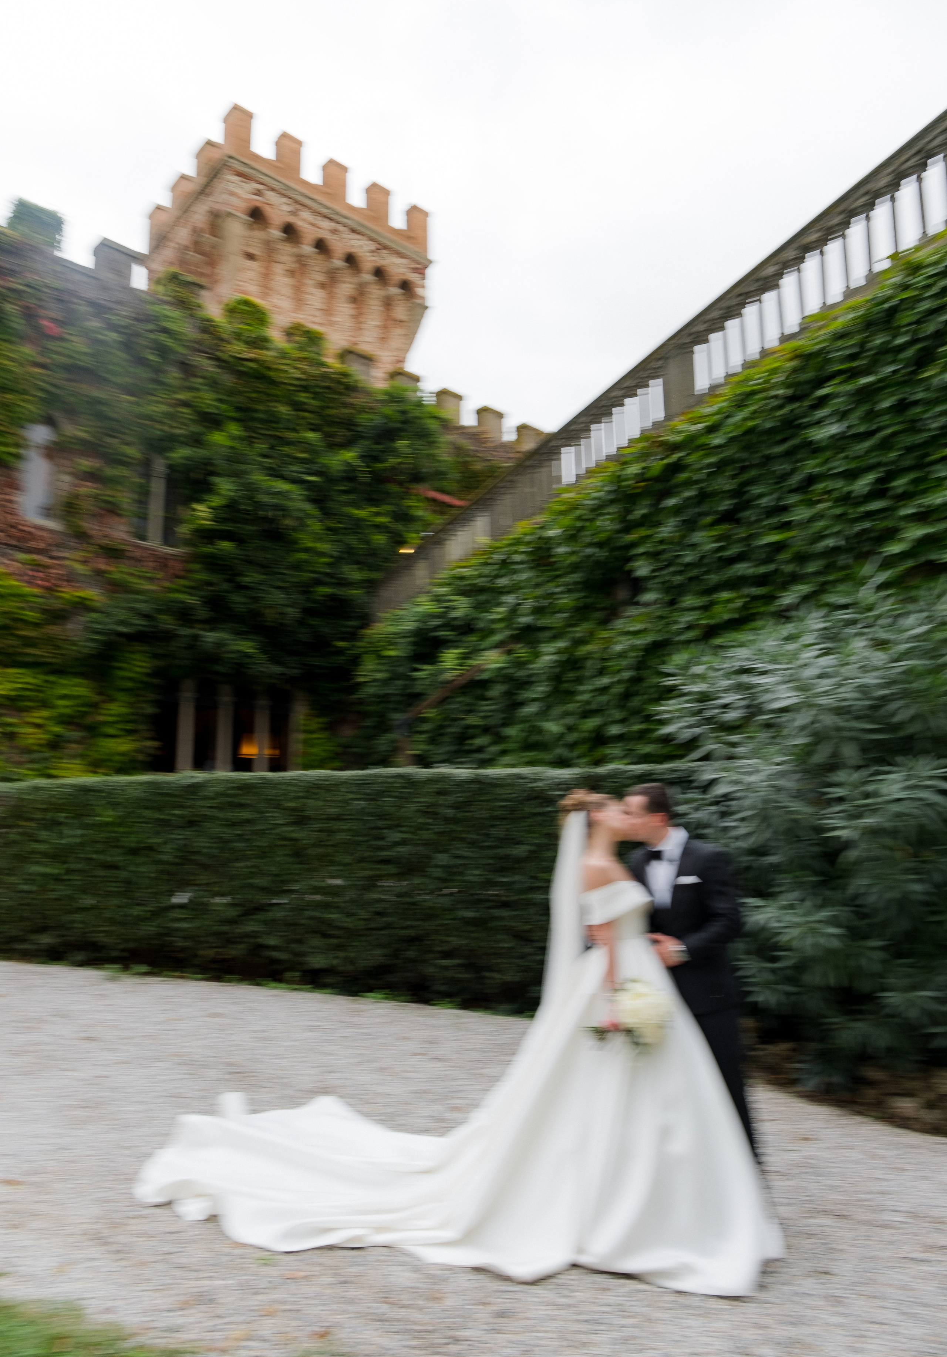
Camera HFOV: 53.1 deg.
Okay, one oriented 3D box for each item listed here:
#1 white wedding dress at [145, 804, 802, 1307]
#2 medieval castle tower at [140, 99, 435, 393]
[{"bbox_3d":[-0.148,1.414,4.118,2.750,1.600,1.400,-3,-12,20],"label":"white wedding dress"},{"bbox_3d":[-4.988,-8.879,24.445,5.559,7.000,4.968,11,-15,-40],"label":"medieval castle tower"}]

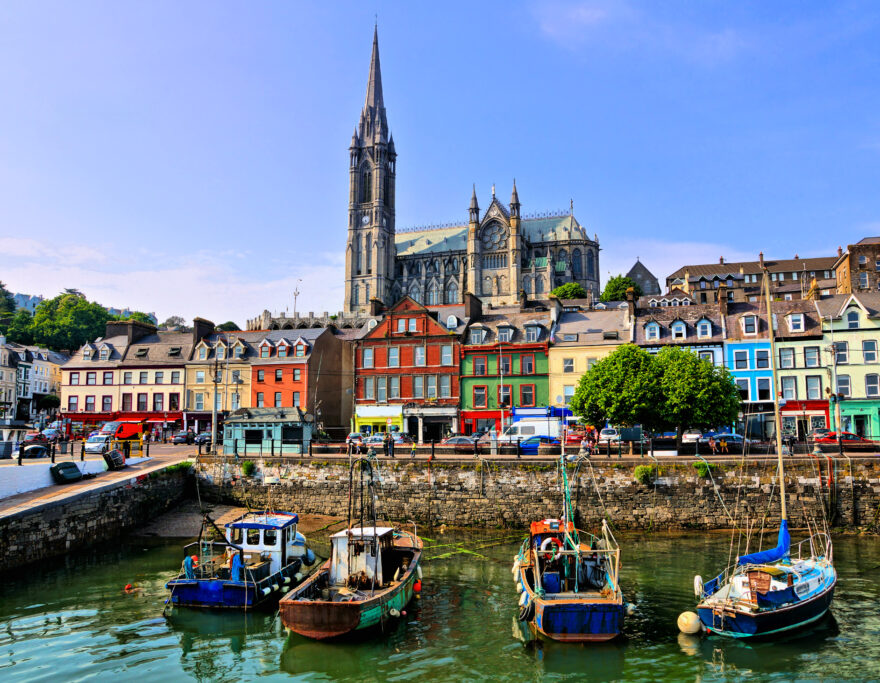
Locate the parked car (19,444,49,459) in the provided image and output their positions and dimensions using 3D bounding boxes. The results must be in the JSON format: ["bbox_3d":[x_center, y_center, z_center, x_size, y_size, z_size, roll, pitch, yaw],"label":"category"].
[{"bbox_3d":[-31.260,8.670,52.334,1.750,1.450,4.100,-4,-8,27],"label":"parked car"}]

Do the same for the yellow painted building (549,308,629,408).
[{"bbox_3d":[15.915,3.874,70.941,7.730,14.000,9.800,-2,-7,17],"label":"yellow painted building"}]

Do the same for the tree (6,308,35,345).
[{"bbox_3d":[-90.168,-3.006,146.589,6.000,8.000,6.000,4,-9,-31],"label":"tree"}]

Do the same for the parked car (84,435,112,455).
[{"bbox_3d":[-29.307,8.871,58.858,1.750,1.530,4.100,1,-7,-7],"label":"parked car"}]

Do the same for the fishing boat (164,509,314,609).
[{"bbox_3d":[-7.750,9.053,29.535,3.500,3.150,7.500,-2,-8,12],"label":"fishing boat"}]

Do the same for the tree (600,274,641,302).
[{"bbox_3d":[43.495,-11.178,162.574,10.000,9.500,10.000,-2,-7,17],"label":"tree"}]

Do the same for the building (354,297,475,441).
[{"bbox_3d":[-1.839,3.508,78.452,12.550,15.710,10.500,-3,-8,20],"label":"building"}]

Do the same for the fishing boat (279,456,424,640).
[{"bbox_3d":[-2.650,7.248,26.490,3.000,5.900,8.900,-2,-8,15],"label":"fishing boat"}]

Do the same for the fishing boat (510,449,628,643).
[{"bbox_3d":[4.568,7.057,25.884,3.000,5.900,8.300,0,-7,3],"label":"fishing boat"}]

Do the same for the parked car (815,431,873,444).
[{"bbox_3d":[32.205,8.014,53.918,4.350,1.450,1.760,-1,-7,6],"label":"parked car"}]

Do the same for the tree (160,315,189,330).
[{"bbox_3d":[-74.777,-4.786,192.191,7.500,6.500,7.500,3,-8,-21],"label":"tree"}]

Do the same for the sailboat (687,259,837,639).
[{"bbox_3d":[12.425,3.486,25.463,8.300,13.100,2.600,6,-10,-40],"label":"sailboat"}]

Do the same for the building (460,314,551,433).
[{"bbox_3d":[7.849,4.076,73.401,9.140,14.200,9.800,-2,-7,17],"label":"building"}]

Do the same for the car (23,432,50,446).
[{"bbox_3d":[-44.690,10.863,75.228,1.750,1.450,4.100,-1,-7,8],"label":"car"}]

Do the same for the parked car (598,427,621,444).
[{"bbox_3d":[15.608,8.867,62.882,1.750,1.550,4.200,-2,-8,16],"label":"parked car"}]

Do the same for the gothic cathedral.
[{"bbox_3d":[11.069,-52.147,203.135,67.000,91.400,37.000,-3,-7,21],"label":"gothic cathedral"}]

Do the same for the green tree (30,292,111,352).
[{"bbox_3d":[-73.680,-3.104,136.395,15.500,14.000,15.500,-2,-7,17],"label":"green tree"}]

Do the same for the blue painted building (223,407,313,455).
[{"bbox_3d":[-13.100,6.982,53.345,6.800,3.600,3.600,-1,-7,6],"label":"blue painted building"}]

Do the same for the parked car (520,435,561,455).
[{"bbox_3d":[6.982,7.672,50.441,4.100,1.440,1.750,-2,-7,15],"label":"parked car"}]

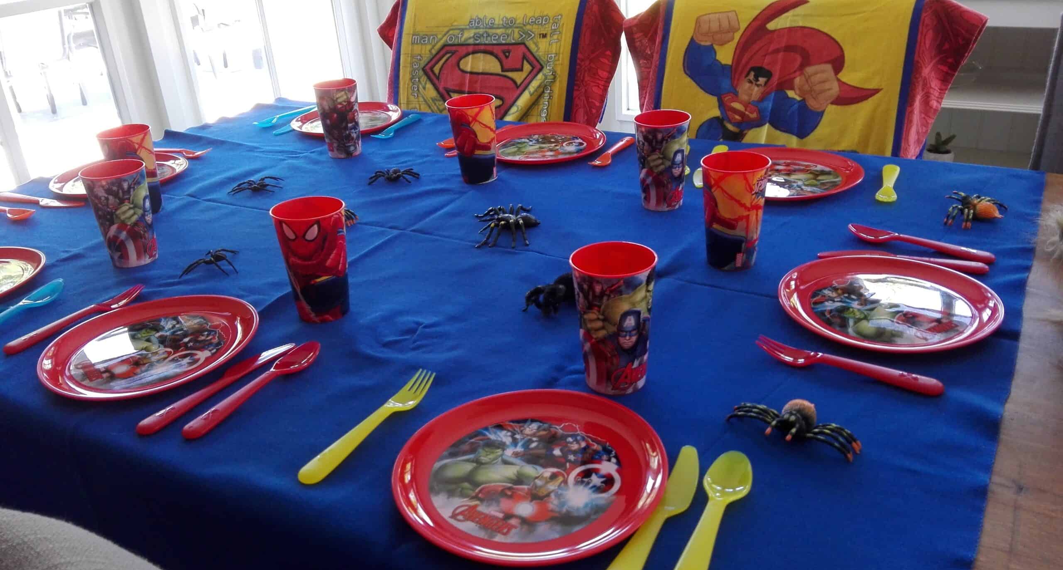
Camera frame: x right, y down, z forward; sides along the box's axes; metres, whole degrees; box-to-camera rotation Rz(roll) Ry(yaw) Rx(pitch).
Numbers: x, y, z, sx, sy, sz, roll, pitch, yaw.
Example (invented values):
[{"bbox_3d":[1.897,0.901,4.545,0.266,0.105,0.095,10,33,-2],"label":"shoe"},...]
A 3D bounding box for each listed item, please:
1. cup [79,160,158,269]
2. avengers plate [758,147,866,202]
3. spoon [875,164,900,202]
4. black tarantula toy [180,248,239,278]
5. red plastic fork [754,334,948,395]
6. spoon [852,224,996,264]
[{"bbox_3d":[-0.535,-0.091,1.005,0.078,0.127,0.078,-4,27,0],"label":"cup"},{"bbox_3d":[0.382,-0.157,1.134,0.213,0.022,0.213,-3,27,1],"label":"avengers plate"},{"bbox_3d":[0.524,-0.152,1.115,0.029,0.018,0.164,9,30,24],"label":"spoon"},{"bbox_3d":[-0.427,-0.029,1.009,0.080,0.022,0.060,-15,30,-21],"label":"black tarantula toy"},{"bbox_3d":[0.290,0.073,0.703,0.164,0.016,0.026,13,32,29],"label":"red plastic fork"},{"bbox_3d":[0.461,-0.050,0.906,0.163,0.018,0.035,15,33,31],"label":"spoon"}]

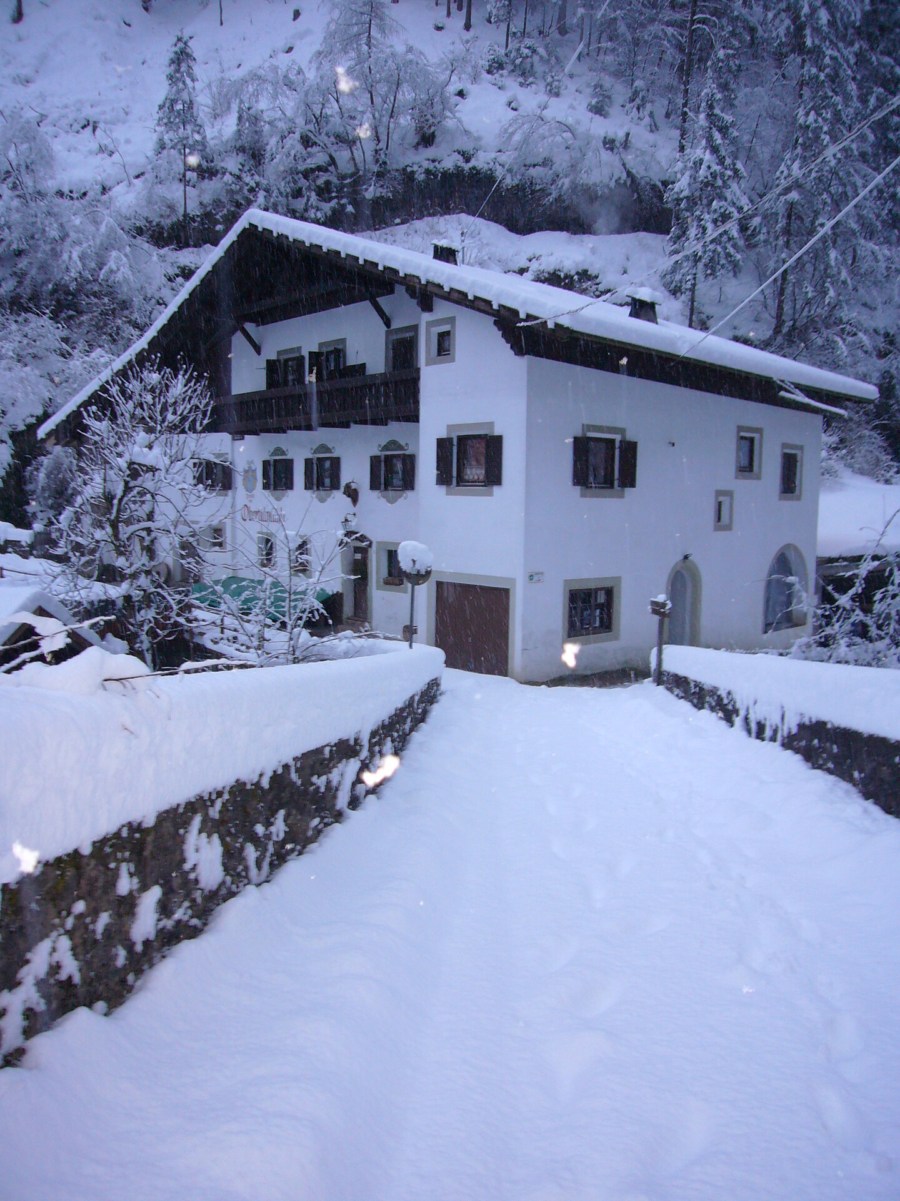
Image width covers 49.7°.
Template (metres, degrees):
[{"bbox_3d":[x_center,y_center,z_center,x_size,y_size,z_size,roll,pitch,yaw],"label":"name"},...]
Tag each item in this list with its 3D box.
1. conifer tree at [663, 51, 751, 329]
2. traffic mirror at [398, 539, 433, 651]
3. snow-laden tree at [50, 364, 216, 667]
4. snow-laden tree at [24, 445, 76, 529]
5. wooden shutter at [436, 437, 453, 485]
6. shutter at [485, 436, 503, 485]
[{"bbox_3d":[13.162,-21.173,50.010,4.441,14.050,4.441,1,6,0],"label":"conifer tree"},{"bbox_3d":[-0.672,0.017,19.601,0.650,2.436,0.400,3,6,24],"label":"traffic mirror"},{"bbox_3d":[-6.301,-1.492,19.505,3.354,6.408,3.100,1,6,0],"label":"snow-laden tree"},{"bbox_3d":[-16.751,-4.364,41.001,2.338,4.412,2.338,1,6,0],"label":"snow-laden tree"},{"bbox_3d":[-0.121,-3.388,23.652,0.050,1.140,0.560,-4,8,-41],"label":"wooden shutter"},{"bbox_3d":[1.033,-3.225,22.366,0.050,1.140,0.560,-4,8,-41],"label":"shutter"}]

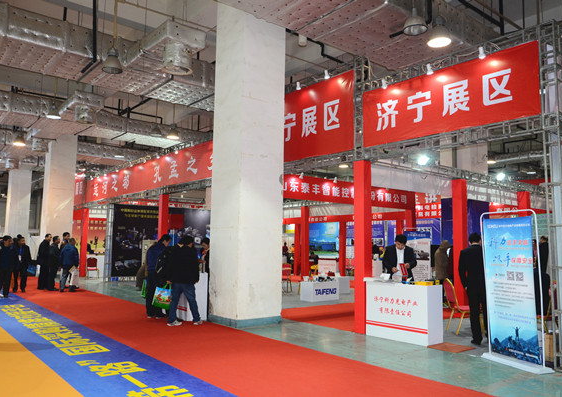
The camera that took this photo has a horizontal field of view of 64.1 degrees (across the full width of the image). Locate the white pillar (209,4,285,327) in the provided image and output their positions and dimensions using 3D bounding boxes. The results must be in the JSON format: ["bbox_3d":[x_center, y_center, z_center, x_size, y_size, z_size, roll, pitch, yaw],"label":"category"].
[{"bbox_3d":[-0.714,-0.658,9.233,1.050,6.200,1.050,5,-7,-41],"label":"white pillar"}]

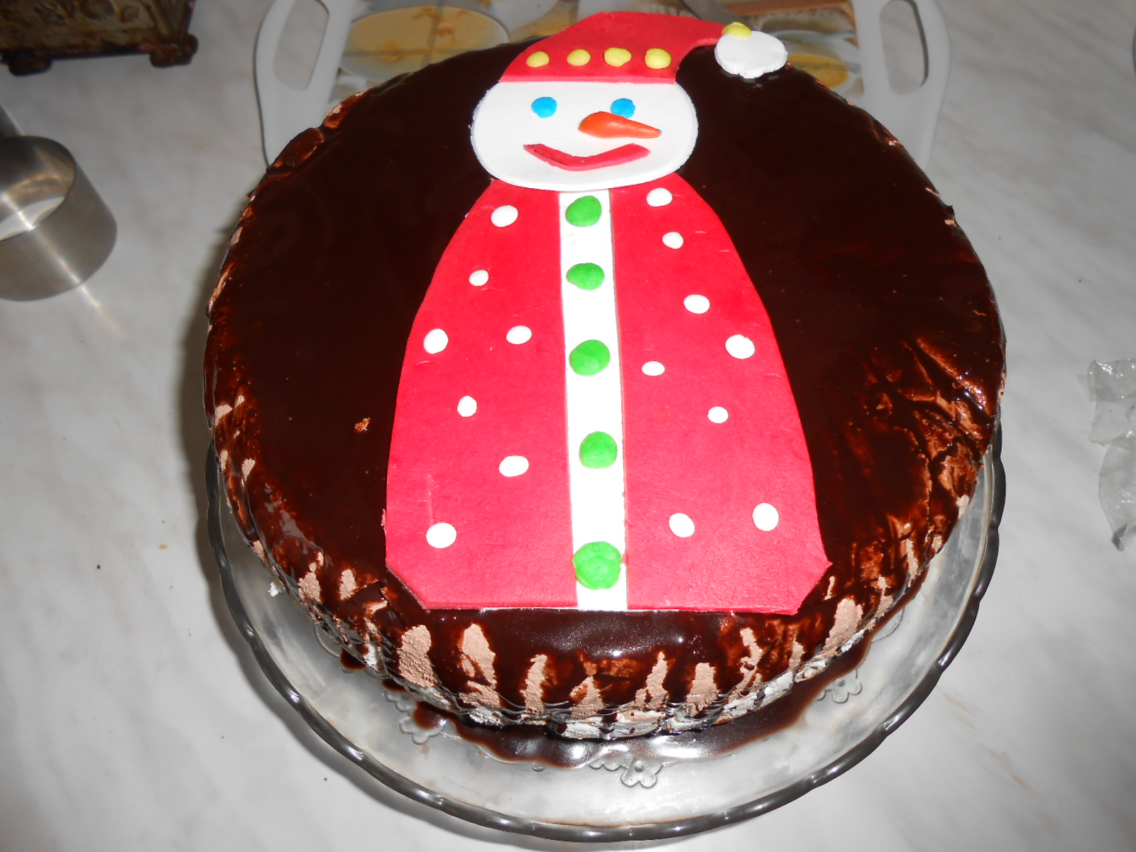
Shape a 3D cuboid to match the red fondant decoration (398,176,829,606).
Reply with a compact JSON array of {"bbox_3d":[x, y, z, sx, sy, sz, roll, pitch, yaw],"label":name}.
[{"bbox_3d":[0.010,-0.024,0.265,0.120,0.012,0.168,-1,57,2],"label":"red fondant decoration"}]

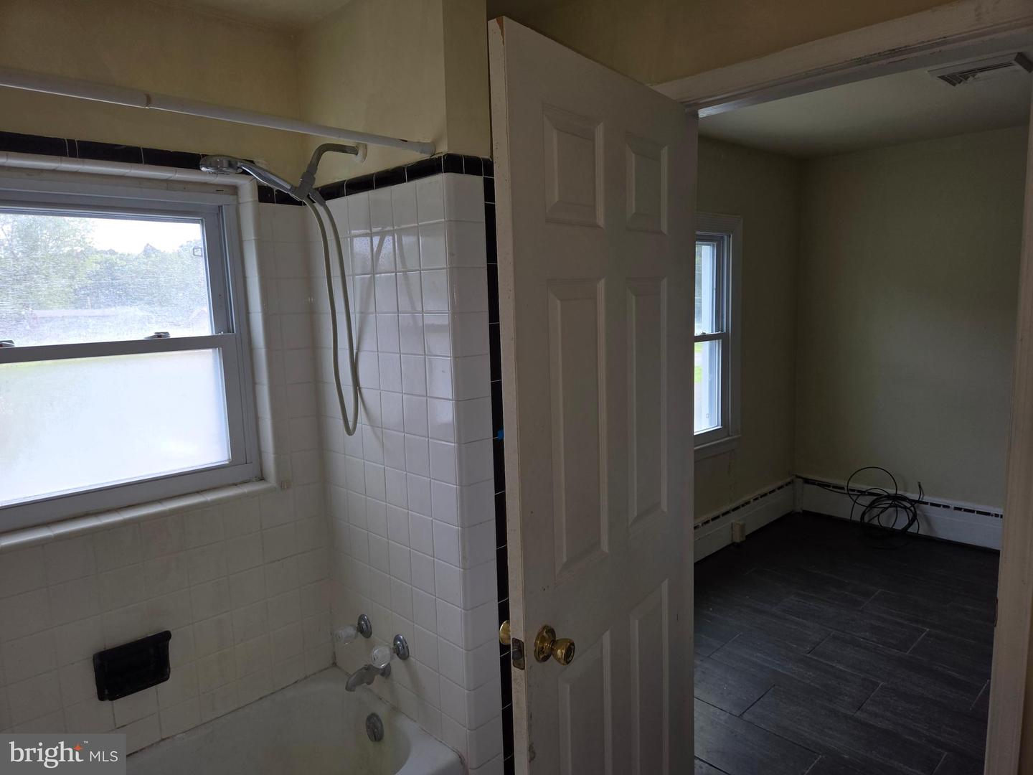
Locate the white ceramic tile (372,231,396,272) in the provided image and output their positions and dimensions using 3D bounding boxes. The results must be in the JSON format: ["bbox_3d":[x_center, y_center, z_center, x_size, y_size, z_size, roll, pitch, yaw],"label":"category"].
[{"bbox_3d":[-0.359,-0.370,1.875,0.009,0.108,0.108,-9,10,-43],"label":"white ceramic tile"}]

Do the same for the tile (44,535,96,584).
[{"bbox_3d":[-1.125,0.434,1.732,0.107,0.107,0.009,-9,10,-43],"label":"tile"}]

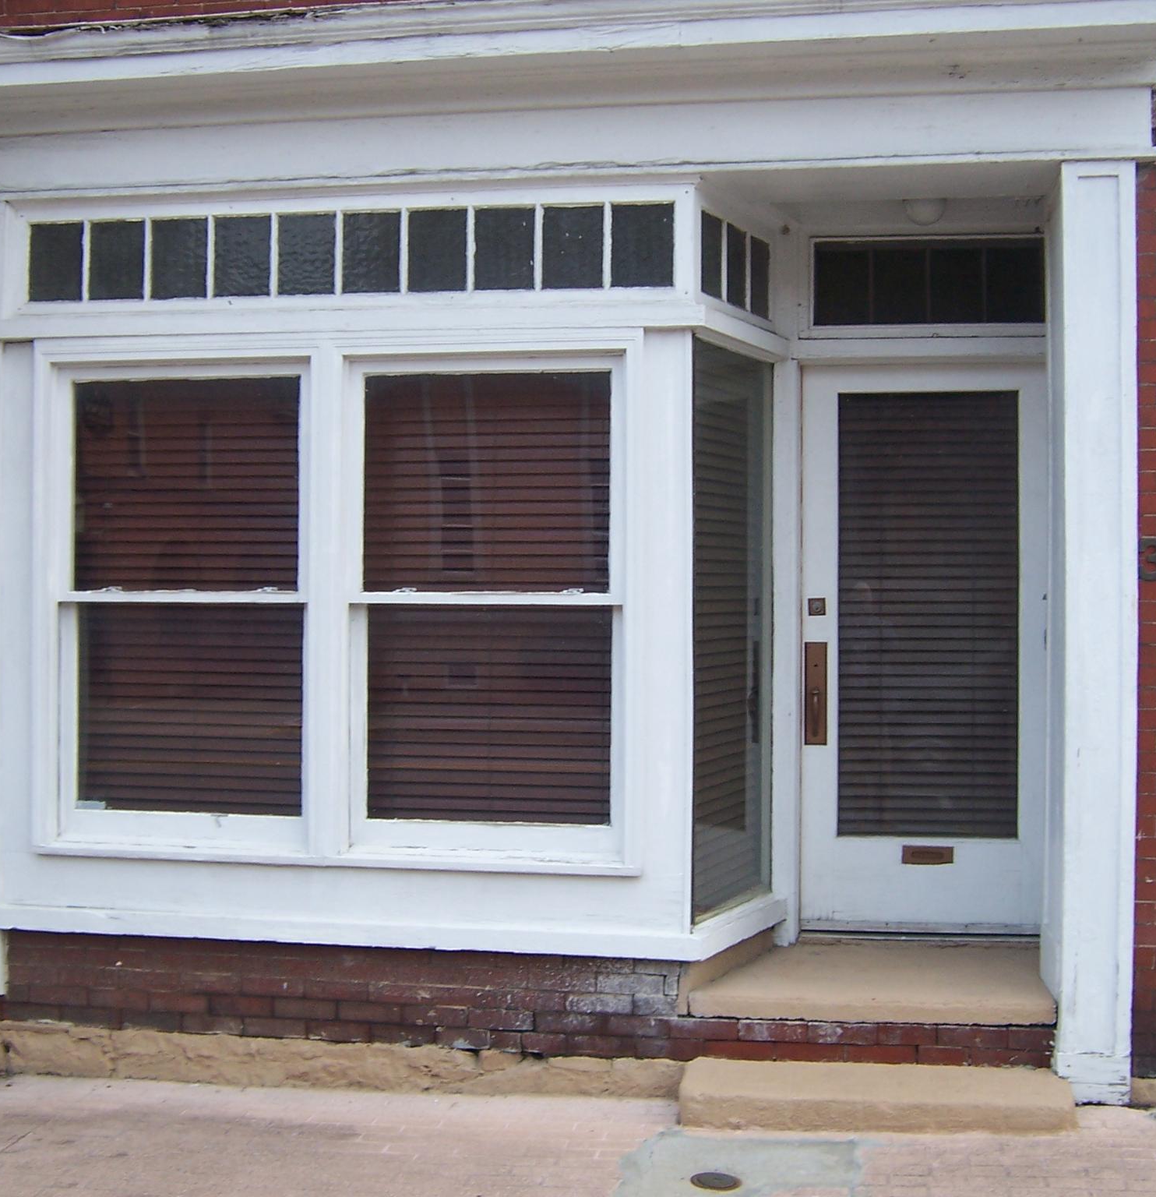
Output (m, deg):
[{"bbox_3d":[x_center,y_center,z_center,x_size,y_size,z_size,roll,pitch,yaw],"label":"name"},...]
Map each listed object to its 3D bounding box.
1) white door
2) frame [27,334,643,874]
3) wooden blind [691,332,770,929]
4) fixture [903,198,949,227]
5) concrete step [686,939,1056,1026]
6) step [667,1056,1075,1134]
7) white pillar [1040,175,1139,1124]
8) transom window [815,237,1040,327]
[{"bbox_3d":[1.253,0.179,5.485,0.892,2.041,0.050,0,1,8],"label":"white door"},{"bbox_3d":[-0.823,0.007,5.144,2.095,1.762,0.140,0,1,8],"label":"frame"},{"bbox_3d":[0.500,0.102,5.235,0.060,1.870,0.655,1,1,30],"label":"wooden blind"},{"bbox_3d":[1.203,-1.350,5.270,0.160,0.130,0.160,0,1,8],"label":"fixture"},{"bbox_3d":[0.983,1.318,5.204,1.165,0.088,0.640,0,1,8],"label":"concrete step"},{"bbox_3d":[0.919,1.554,4.752,1.177,0.106,0.340,0,1,8],"label":"step"},{"bbox_3d":[1.633,0.110,4.837,0.215,2.905,0.280,0,1,8],"label":"white pillar"},{"bbox_3d":[1.253,-1.128,5.460,0.809,0.310,0.060,0,1,8],"label":"transom window"}]

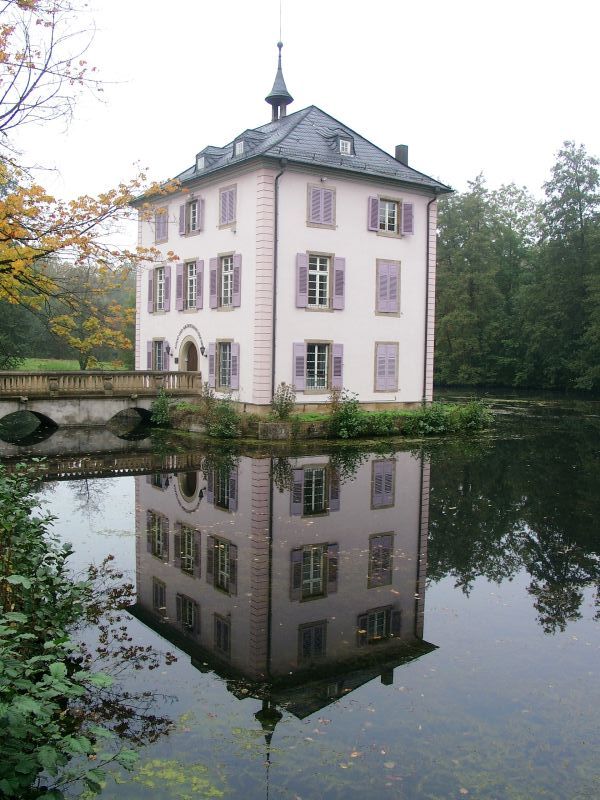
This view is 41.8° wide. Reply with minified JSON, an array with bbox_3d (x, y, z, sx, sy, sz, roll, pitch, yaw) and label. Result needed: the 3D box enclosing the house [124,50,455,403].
[{"bbox_3d":[-0.976,-8.474,37.966,10.340,17.080,12.790,-2,5,-35],"label":"house"}]

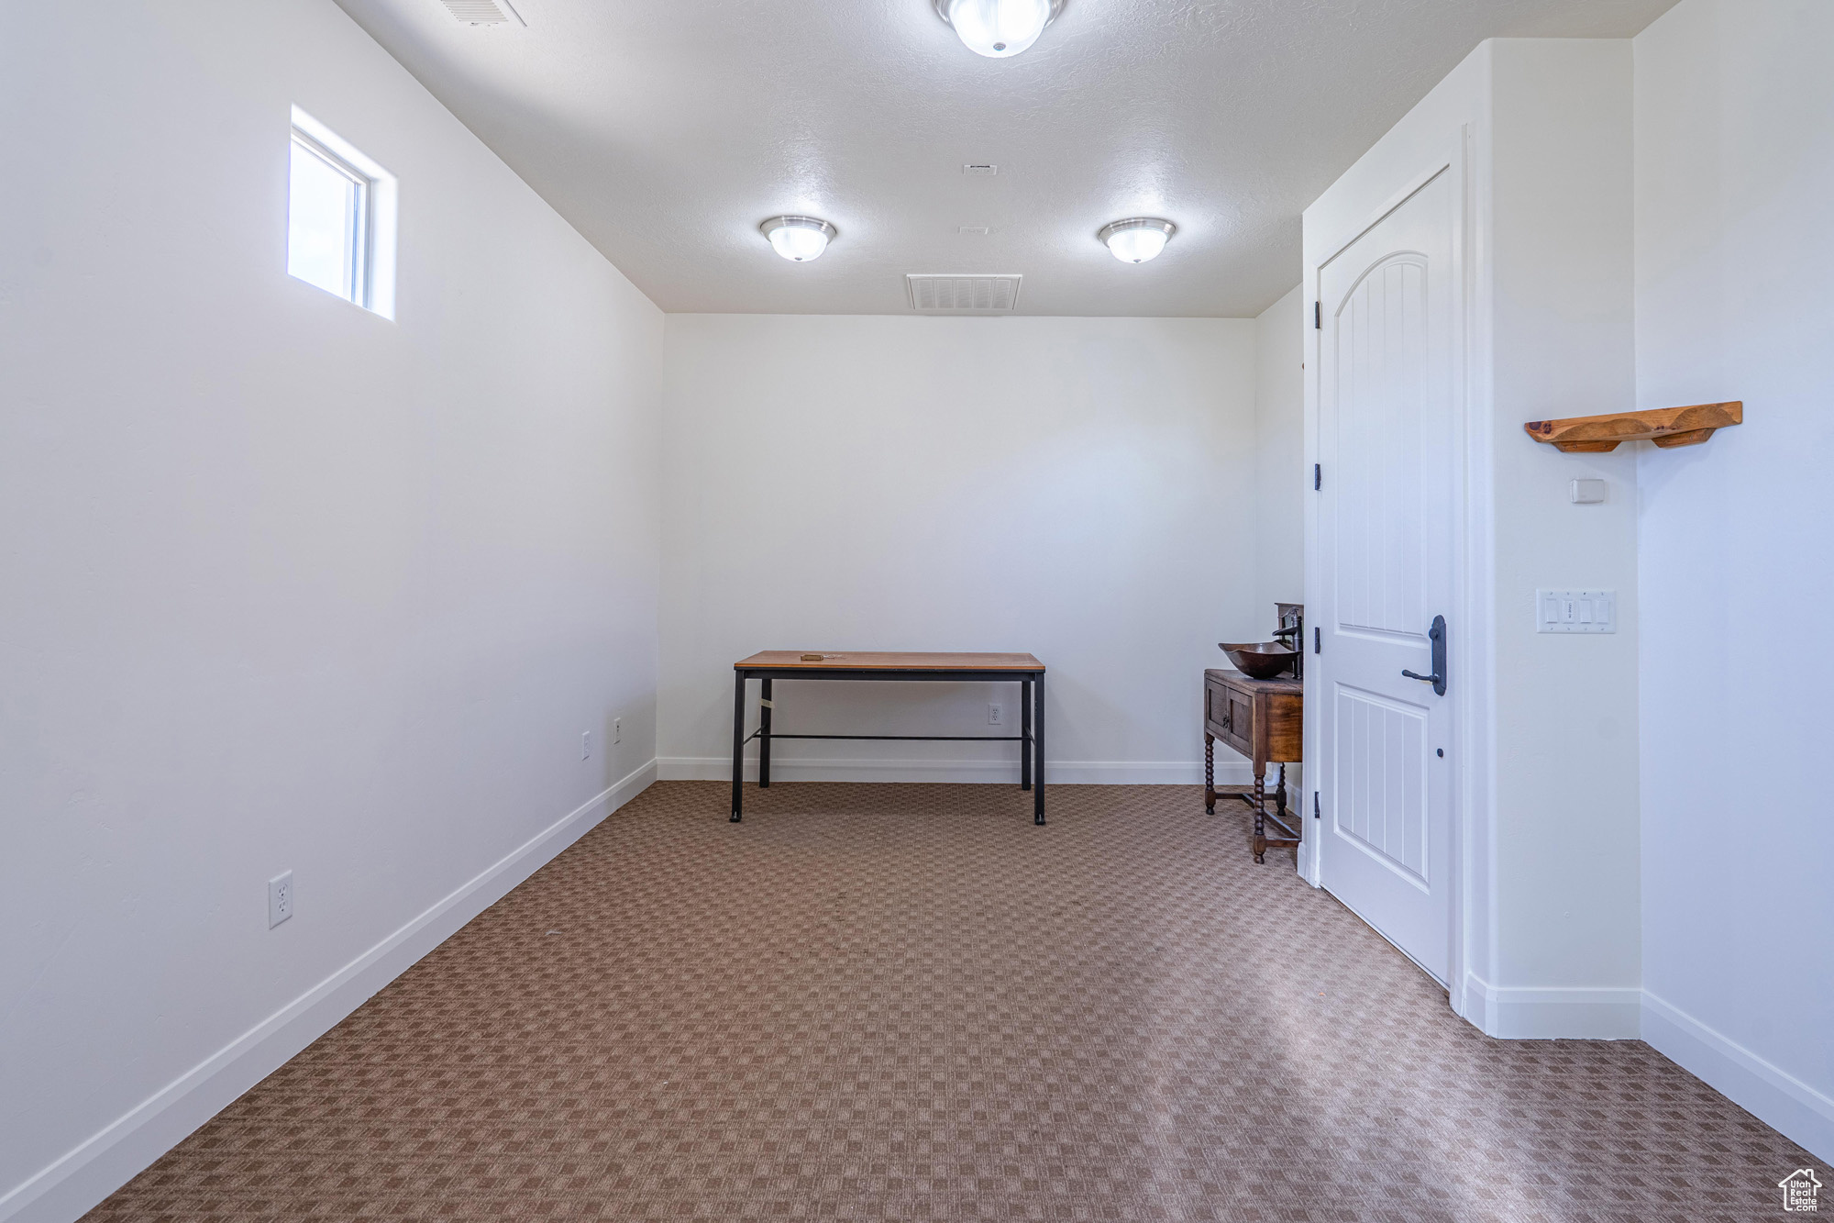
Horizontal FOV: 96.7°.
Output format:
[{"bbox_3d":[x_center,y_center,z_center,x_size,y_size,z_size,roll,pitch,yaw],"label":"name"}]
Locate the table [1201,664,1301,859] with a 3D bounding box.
[{"bbox_3d":[1.674,0.684,3.821,0.475,0.745,0.759,1,1,1],"label":"table"}]

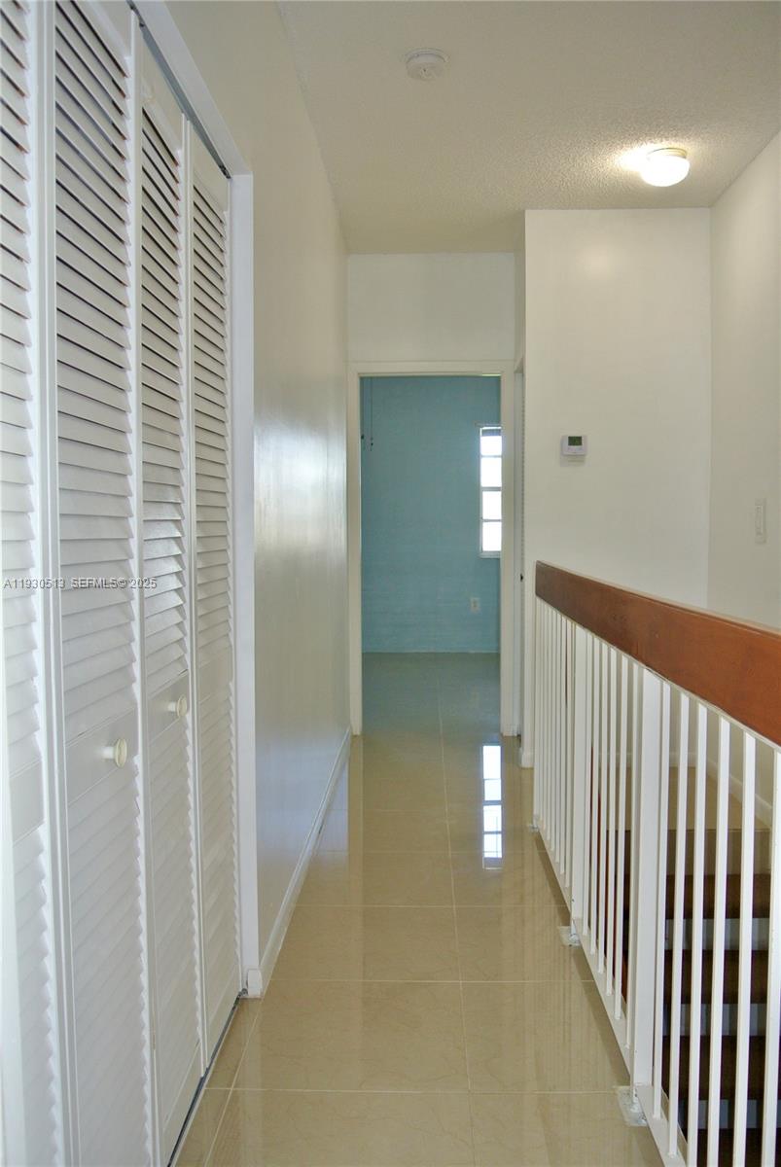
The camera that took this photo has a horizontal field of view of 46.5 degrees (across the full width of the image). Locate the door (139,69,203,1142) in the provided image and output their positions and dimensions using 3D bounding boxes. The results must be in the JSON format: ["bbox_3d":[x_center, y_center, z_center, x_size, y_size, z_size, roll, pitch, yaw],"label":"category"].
[{"bbox_3d":[-0.426,0.056,1.680,0.032,2.000,0.348,0,3,1],"label":"door"}]

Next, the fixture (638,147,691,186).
[{"bbox_3d":[1.118,-1.699,3.704,0.205,0.122,0.205,0,3,2],"label":"fixture"}]

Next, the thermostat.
[{"bbox_3d":[0.883,-0.668,4.368,0.121,0.101,0.032,0,3,2],"label":"thermostat"}]

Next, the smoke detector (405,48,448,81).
[{"bbox_3d":[0.117,-1.682,2.941,0.140,0.043,0.140,0,3,2],"label":"smoke detector"}]

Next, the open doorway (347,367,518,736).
[{"bbox_3d":[0.242,-0.183,5.179,0.940,2.110,0.140,0,3,2],"label":"open doorway"}]

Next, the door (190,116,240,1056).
[{"bbox_3d":[-0.411,0.035,2.046,0.032,2.000,0.348,0,3,4],"label":"door"}]

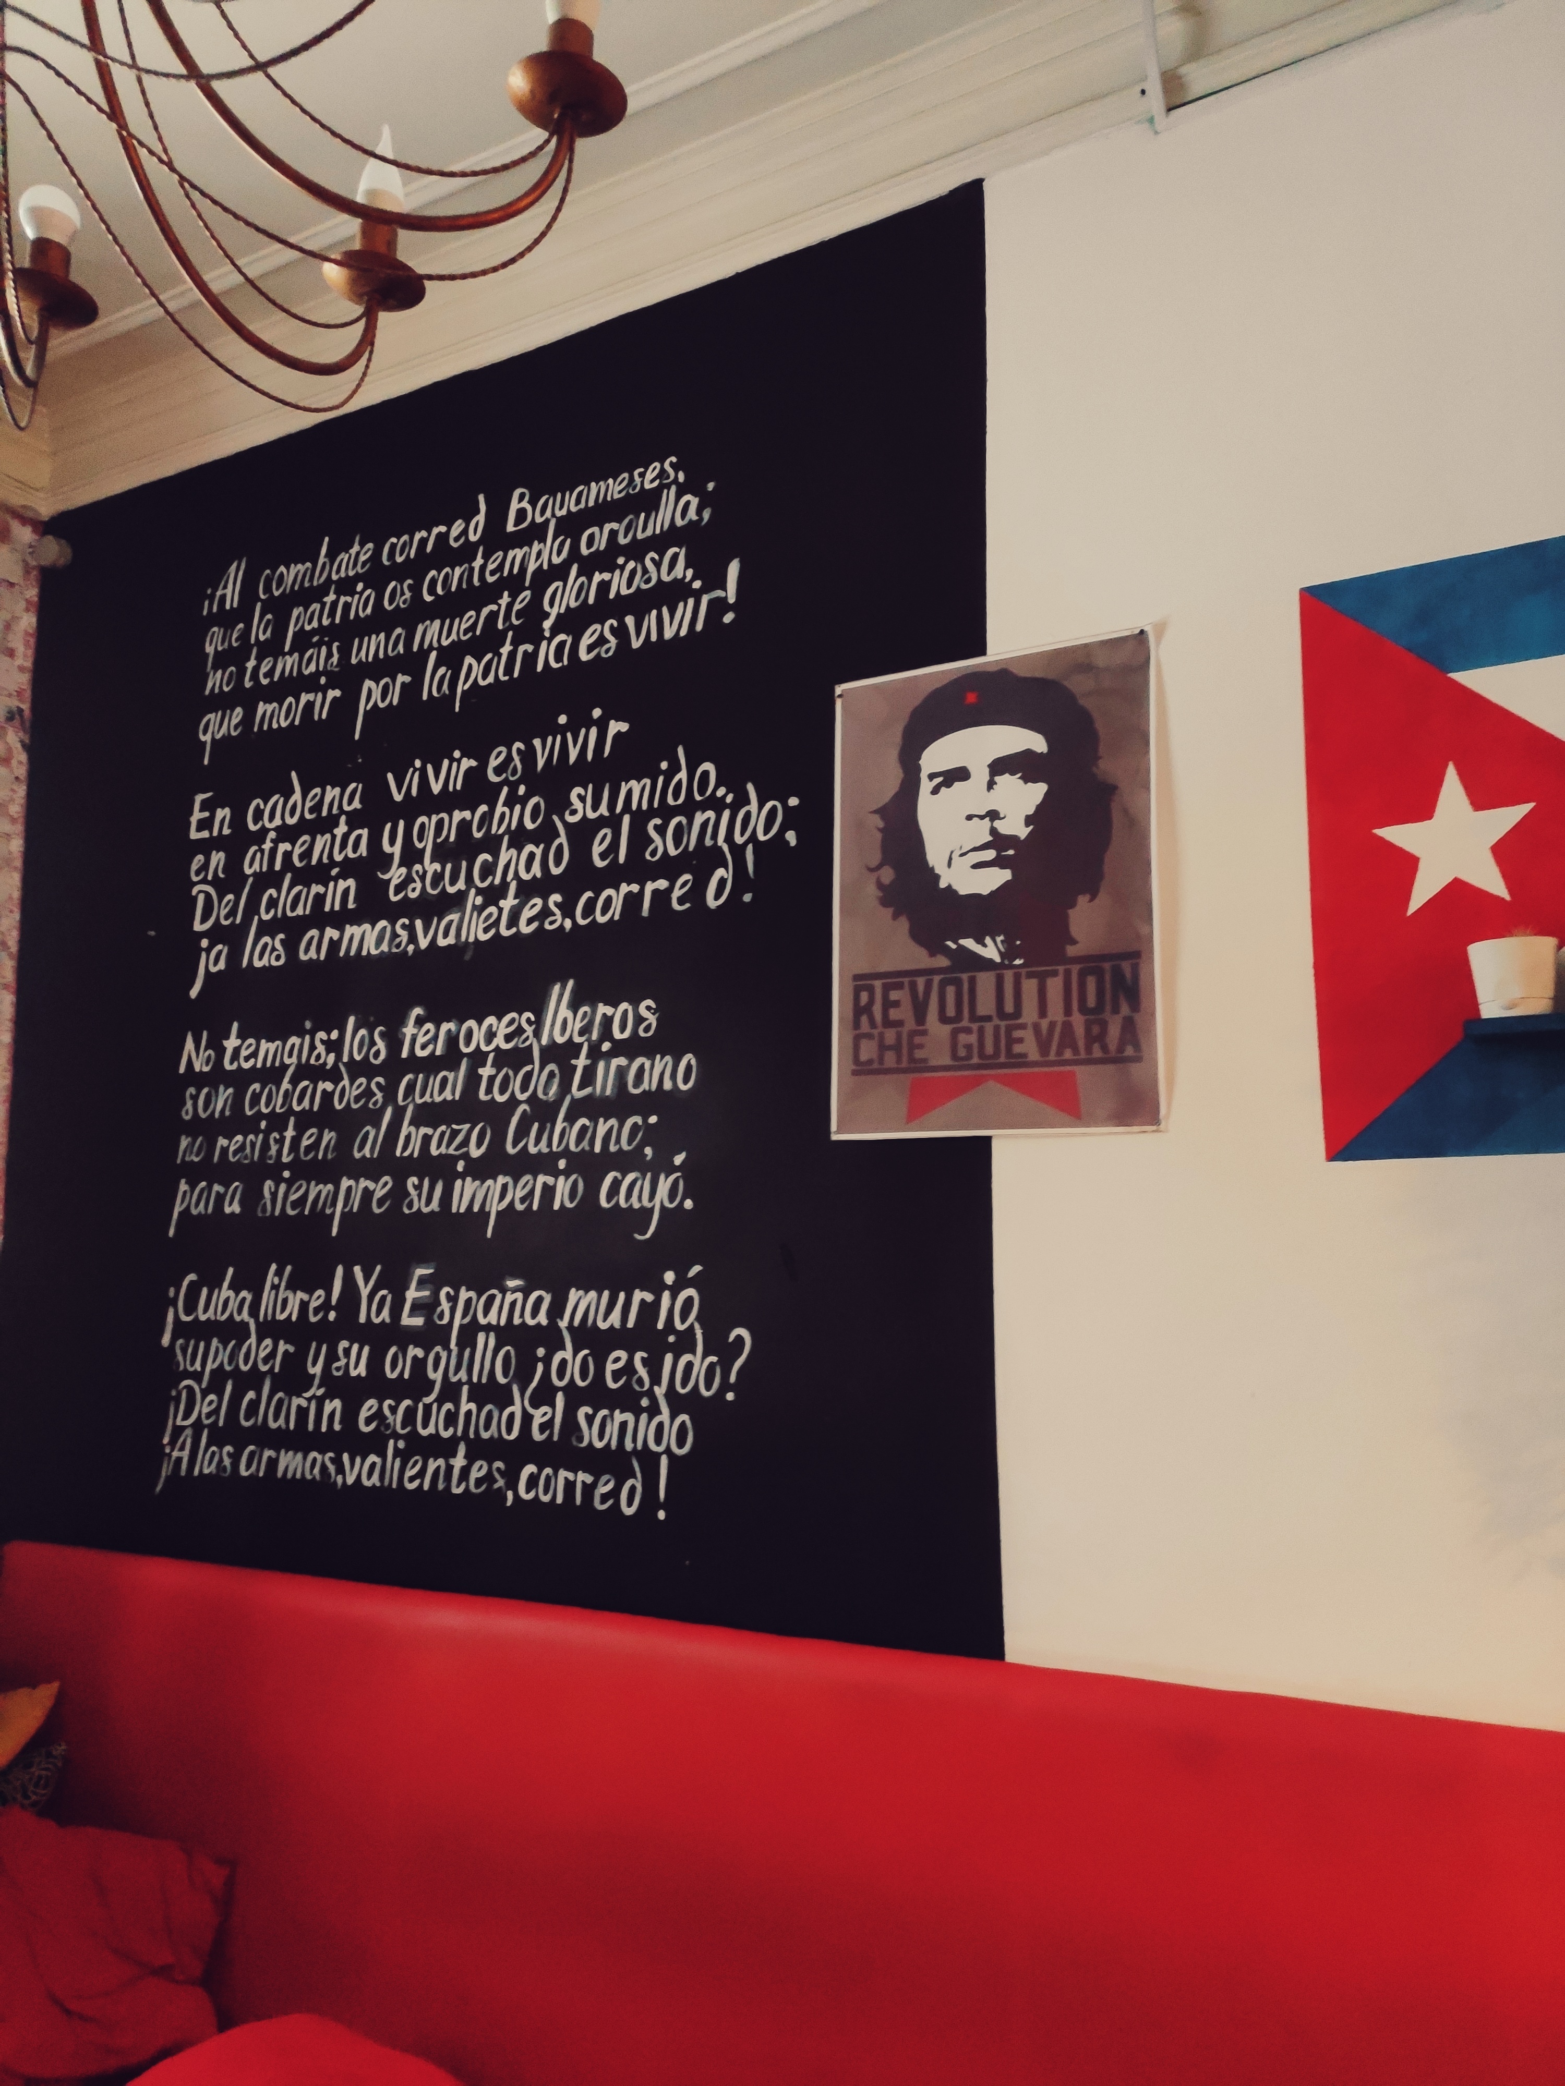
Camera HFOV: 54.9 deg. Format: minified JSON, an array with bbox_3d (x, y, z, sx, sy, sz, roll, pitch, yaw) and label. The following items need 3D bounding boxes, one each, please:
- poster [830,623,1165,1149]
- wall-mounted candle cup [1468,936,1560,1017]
[{"bbox_3d":[0.246,-0.185,1.839,0.416,0.597,0.010,-4,-8,28],"label":"poster"},{"bbox_3d":[0.726,-0.060,1.494,0.081,0.076,0.081,-4,-8,28],"label":"wall-mounted candle cup"}]

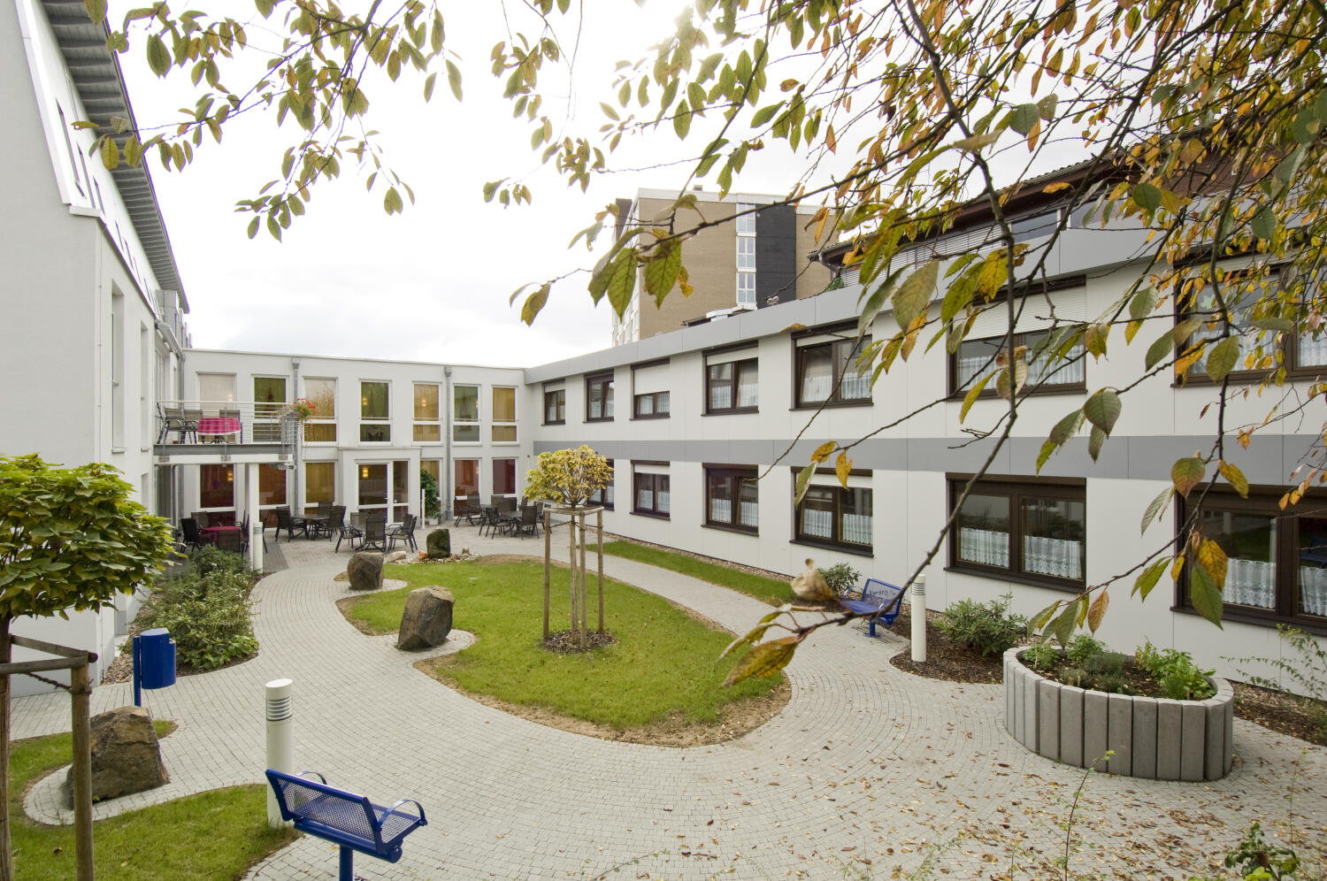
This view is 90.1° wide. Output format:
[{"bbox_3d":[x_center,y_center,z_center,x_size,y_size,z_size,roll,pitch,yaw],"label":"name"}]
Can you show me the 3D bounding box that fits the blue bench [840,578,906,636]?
[{"bbox_3d":[3.291,2.687,10.447,0.540,0.790,0.950,0,0,-16],"label":"blue bench"}]

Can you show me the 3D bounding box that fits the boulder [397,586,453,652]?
[{"bbox_3d":[-3.692,2.736,10.304,0.560,0.790,0.700,0,0,22],"label":"boulder"}]

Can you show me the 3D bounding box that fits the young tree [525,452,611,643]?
[{"bbox_3d":[-1.390,1.510,9.791,1.320,2.900,1.300,0,0,0],"label":"young tree"}]

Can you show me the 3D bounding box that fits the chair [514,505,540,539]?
[{"bbox_3d":[-4.180,2.535,20.535,0.570,0.980,0.660,0,0,-26],"label":"chair"}]

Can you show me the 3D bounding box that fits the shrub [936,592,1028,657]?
[{"bbox_3d":[4.660,2.584,9.684,1.100,0.750,1.250,0,0,-33],"label":"shrub"}]

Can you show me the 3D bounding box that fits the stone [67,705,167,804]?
[{"bbox_3d":[-4.630,2.610,5.664,0.690,0.650,0.540,0,0,-41],"label":"stone"}]

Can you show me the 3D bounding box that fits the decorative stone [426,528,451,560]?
[{"bbox_3d":[-6.067,2.783,17.945,0.600,0.740,0.450,0,0,-19],"label":"decorative stone"}]

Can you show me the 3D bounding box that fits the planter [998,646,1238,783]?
[{"bbox_3d":[4.410,2.610,6.524,1.920,0.660,1.560,0,0,30],"label":"planter"}]

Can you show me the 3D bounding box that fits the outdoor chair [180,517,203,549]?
[{"bbox_3d":[-12.400,2.517,17.585,0.570,0.980,0.660,0,0,27],"label":"outdoor chair"}]

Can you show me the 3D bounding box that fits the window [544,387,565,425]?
[{"bbox_3d":[-4.220,-1.352,25.809,0.150,1.550,2.050,0,0,-33],"label":"window"}]

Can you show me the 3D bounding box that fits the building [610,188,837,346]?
[{"bbox_3d":[4.420,-8.113,63.451,16.600,22.800,21.000,0,0,-10],"label":"building"}]

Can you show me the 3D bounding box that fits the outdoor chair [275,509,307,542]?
[{"bbox_3d":[-11.954,2.674,21.371,0.580,1.020,0.680,0,0,30],"label":"outdoor chair"}]

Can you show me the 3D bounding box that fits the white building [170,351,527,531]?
[{"bbox_3d":[-13.000,0.023,28.300,12.200,6.100,8.000,0,0,-33],"label":"white building"}]

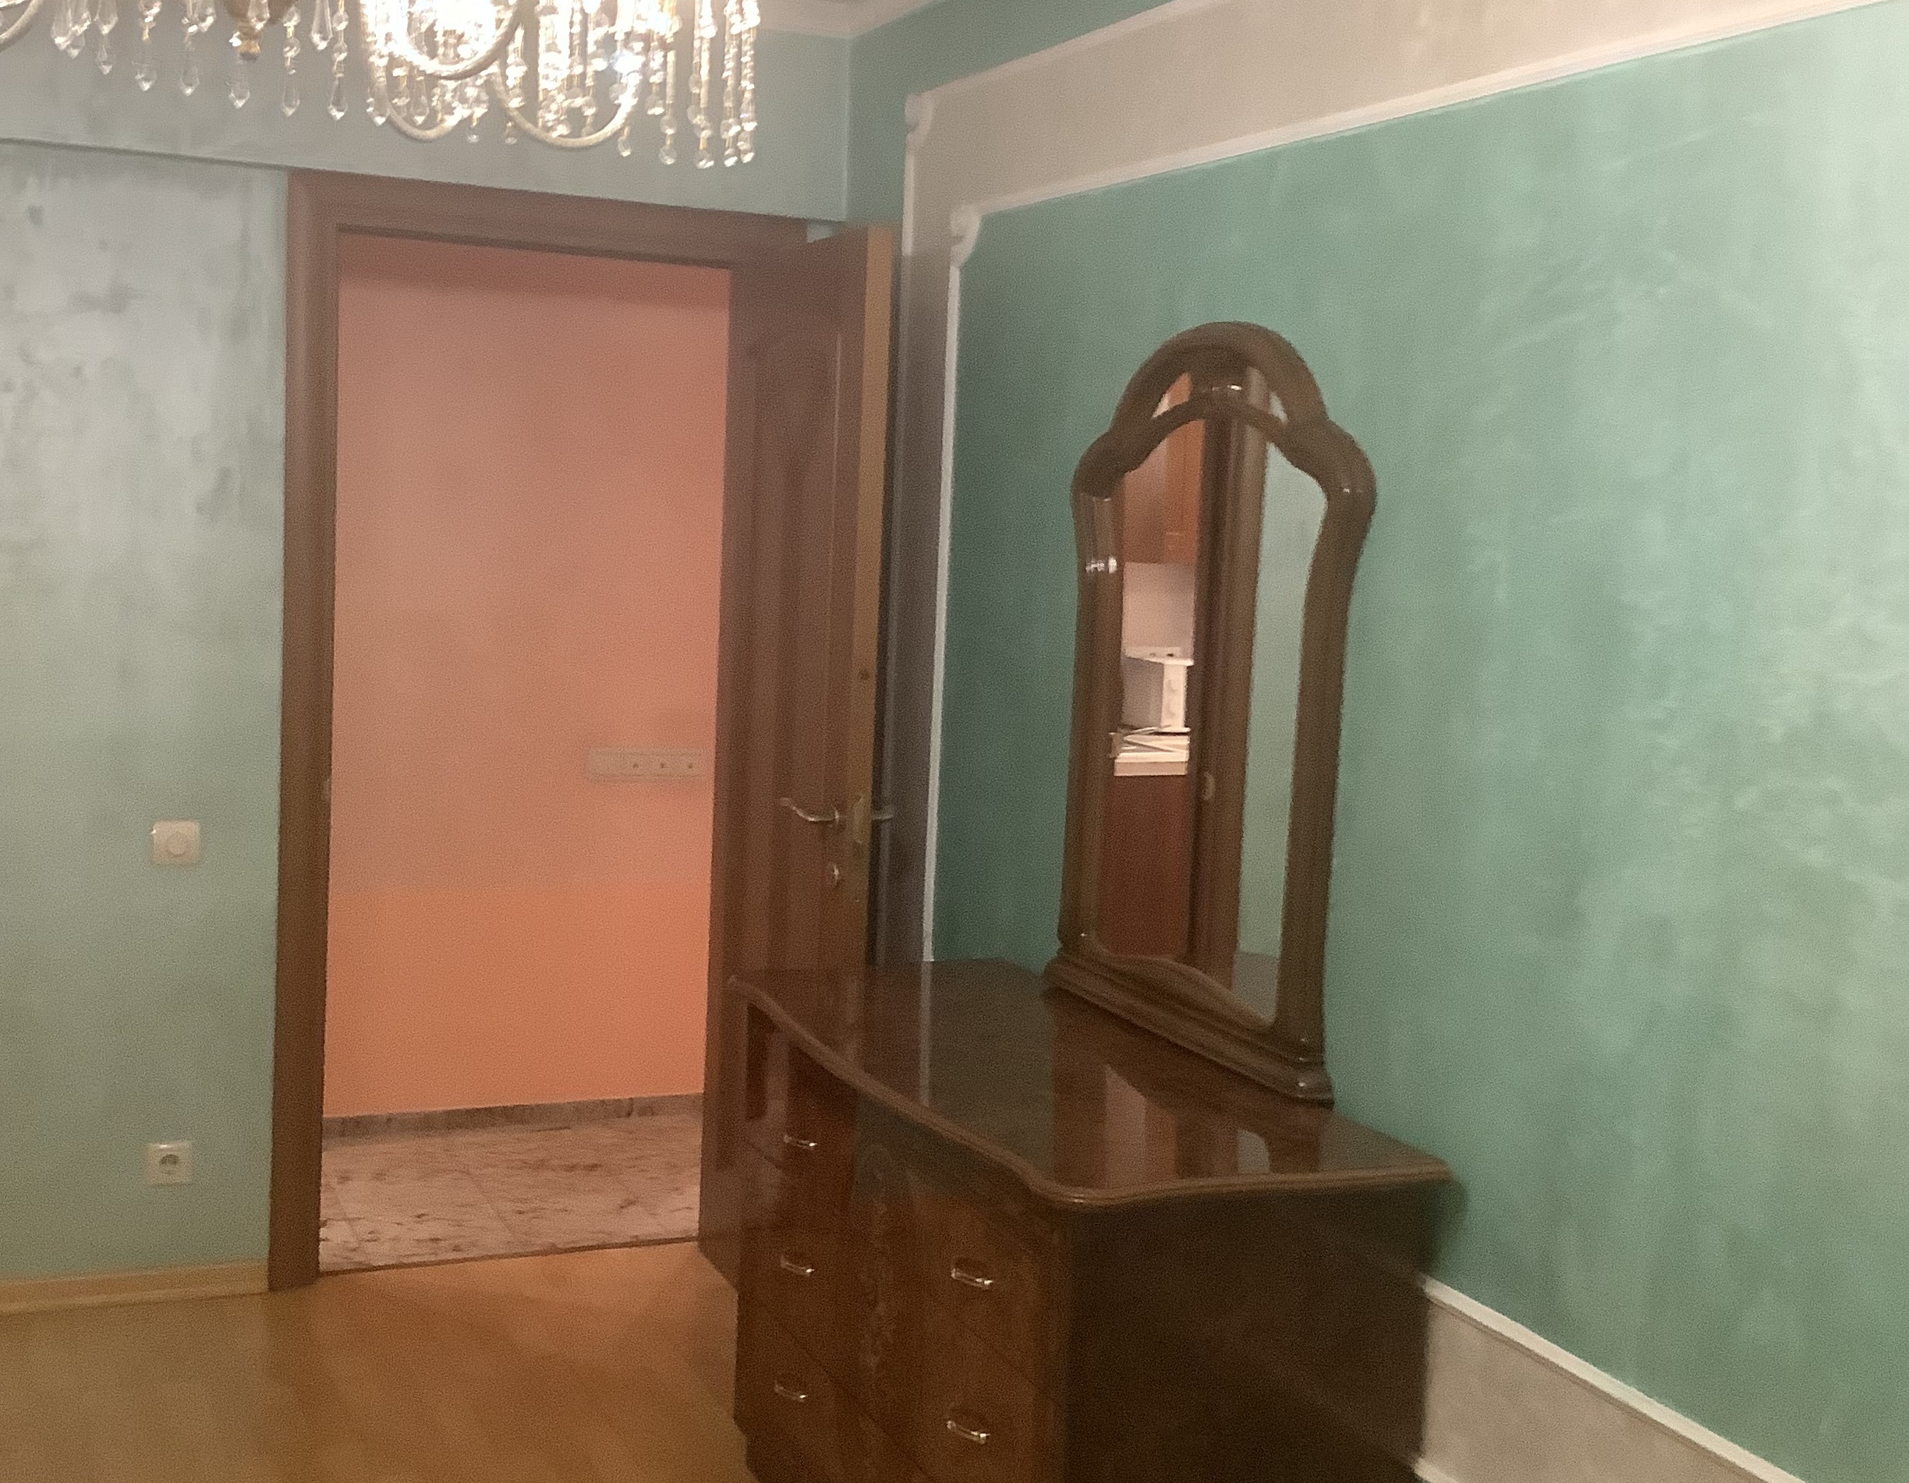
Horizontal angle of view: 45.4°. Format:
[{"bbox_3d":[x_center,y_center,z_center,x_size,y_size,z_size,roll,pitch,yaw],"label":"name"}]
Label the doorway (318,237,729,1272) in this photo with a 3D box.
[{"bbox_3d":[-0.847,0.046,4.528,0.790,2.003,0.140,0,6,-24],"label":"doorway"}]

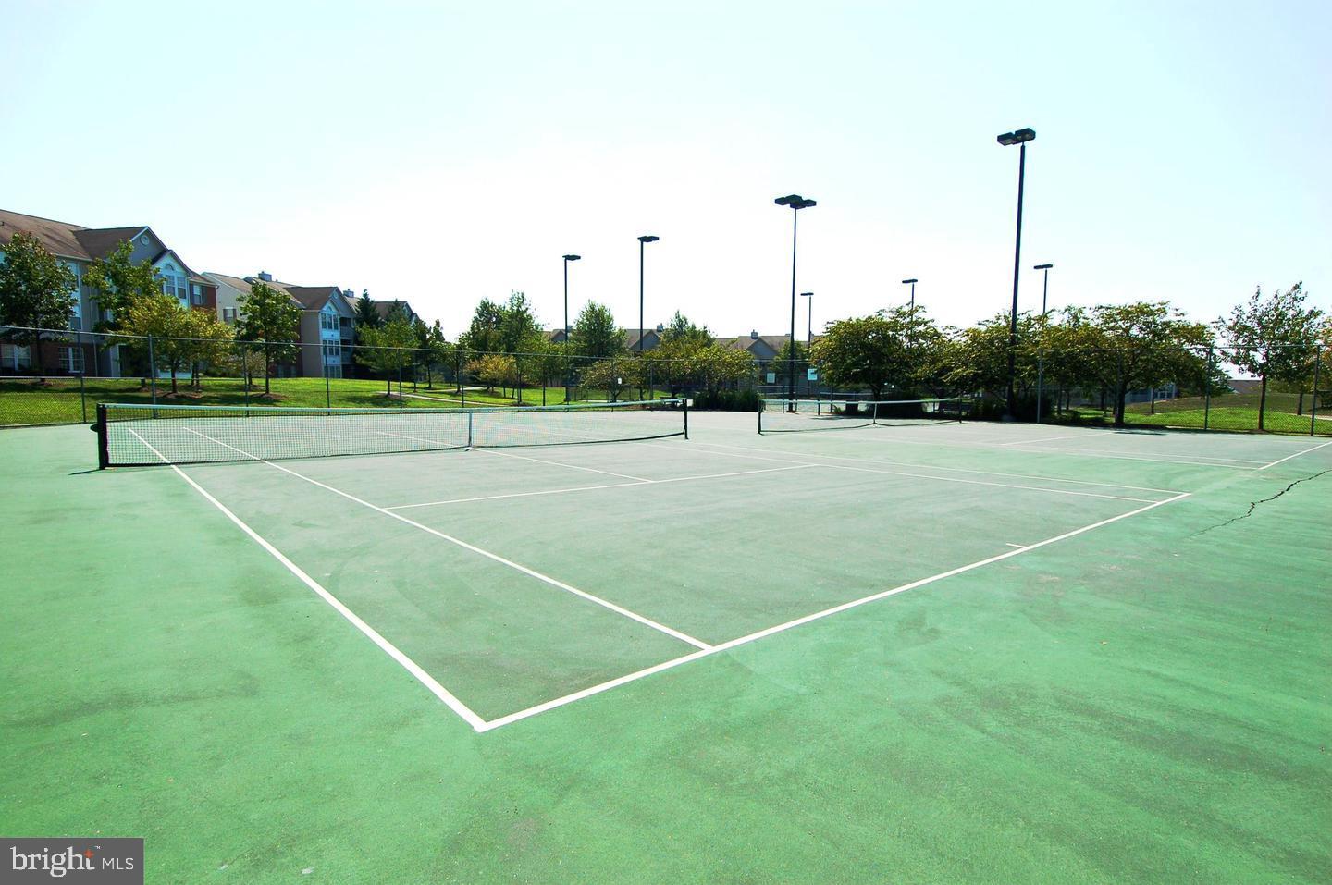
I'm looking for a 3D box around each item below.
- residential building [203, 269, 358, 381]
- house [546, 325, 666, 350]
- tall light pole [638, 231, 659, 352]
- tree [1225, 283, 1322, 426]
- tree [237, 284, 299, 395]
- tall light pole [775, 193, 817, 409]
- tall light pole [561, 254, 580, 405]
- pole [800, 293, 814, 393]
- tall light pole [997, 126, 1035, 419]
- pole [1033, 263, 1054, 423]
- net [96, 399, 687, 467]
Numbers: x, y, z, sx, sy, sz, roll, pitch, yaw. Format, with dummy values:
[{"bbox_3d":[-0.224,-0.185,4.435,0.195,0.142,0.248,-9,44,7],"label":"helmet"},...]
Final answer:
[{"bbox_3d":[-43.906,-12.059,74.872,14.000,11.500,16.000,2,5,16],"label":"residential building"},{"bbox_3d":[-11.456,-15.662,127.400,25.000,11.600,13.500,1,5,0],"label":"house"},{"bbox_3d":[-1.505,-9.085,50.438,1.231,12.515,1.026,-3,6,-39],"label":"tall light pole"},{"bbox_3d":[24.703,-3.449,27.048,3.300,5.700,3.300,5,6,42],"label":"tree"},{"bbox_3d":[-25.793,-6.778,43.120,3.800,7.100,3.800,-2,6,-31],"label":"tree"},{"bbox_3d":[7.389,-8.018,39.109,1.847,12.515,1.436,-3,6,-39],"label":"tall light pole"},{"bbox_3d":[-8.276,-9.828,58.245,1.231,12.515,1.077,-3,6,-39],"label":"tall light pole"},{"bbox_3d":[16.480,-11.254,78.233,1.231,12.515,1.180,-3,6,-39],"label":"pole"},{"bbox_3d":[14.979,-7.059,28.869,1.077,12.515,1.077,-3,6,-39],"label":"tall light pole"},{"bbox_3d":[33.251,-9.448,59.272,1.231,12.515,1.180,-3,6,-39],"label":"pole"},{"bbox_3d":[-4.436,-0.382,15.193,12.928,1.080,0.150,-4,6,-42],"label":"net"}]

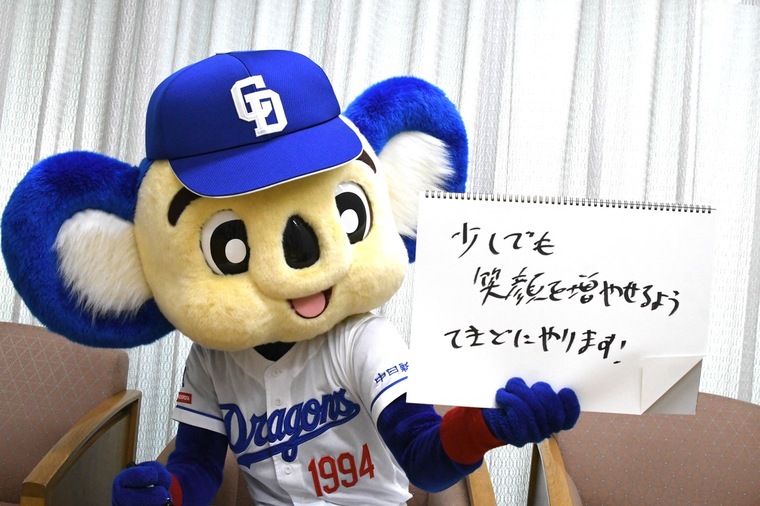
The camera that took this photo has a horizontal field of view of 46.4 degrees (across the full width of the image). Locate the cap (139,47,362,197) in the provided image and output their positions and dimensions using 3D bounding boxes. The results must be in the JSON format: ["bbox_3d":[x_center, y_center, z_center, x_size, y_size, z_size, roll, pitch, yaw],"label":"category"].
[{"bbox_3d":[-0.230,-0.238,1.500,0.345,0.215,0.410,-13,17,-14],"label":"cap"}]

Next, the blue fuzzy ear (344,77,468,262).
[{"bbox_3d":[0.048,-0.153,1.630,0.250,0.340,0.130,-13,17,-14],"label":"blue fuzzy ear"}]

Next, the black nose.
[{"bbox_3d":[-0.123,-0.018,1.390,0.056,0.086,0.035,-13,17,-14],"label":"black nose"}]

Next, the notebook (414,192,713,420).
[{"bbox_3d":[0.257,0.077,1.260,0.420,0.302,0.015,3,6,-3],"label":"notebook"}]

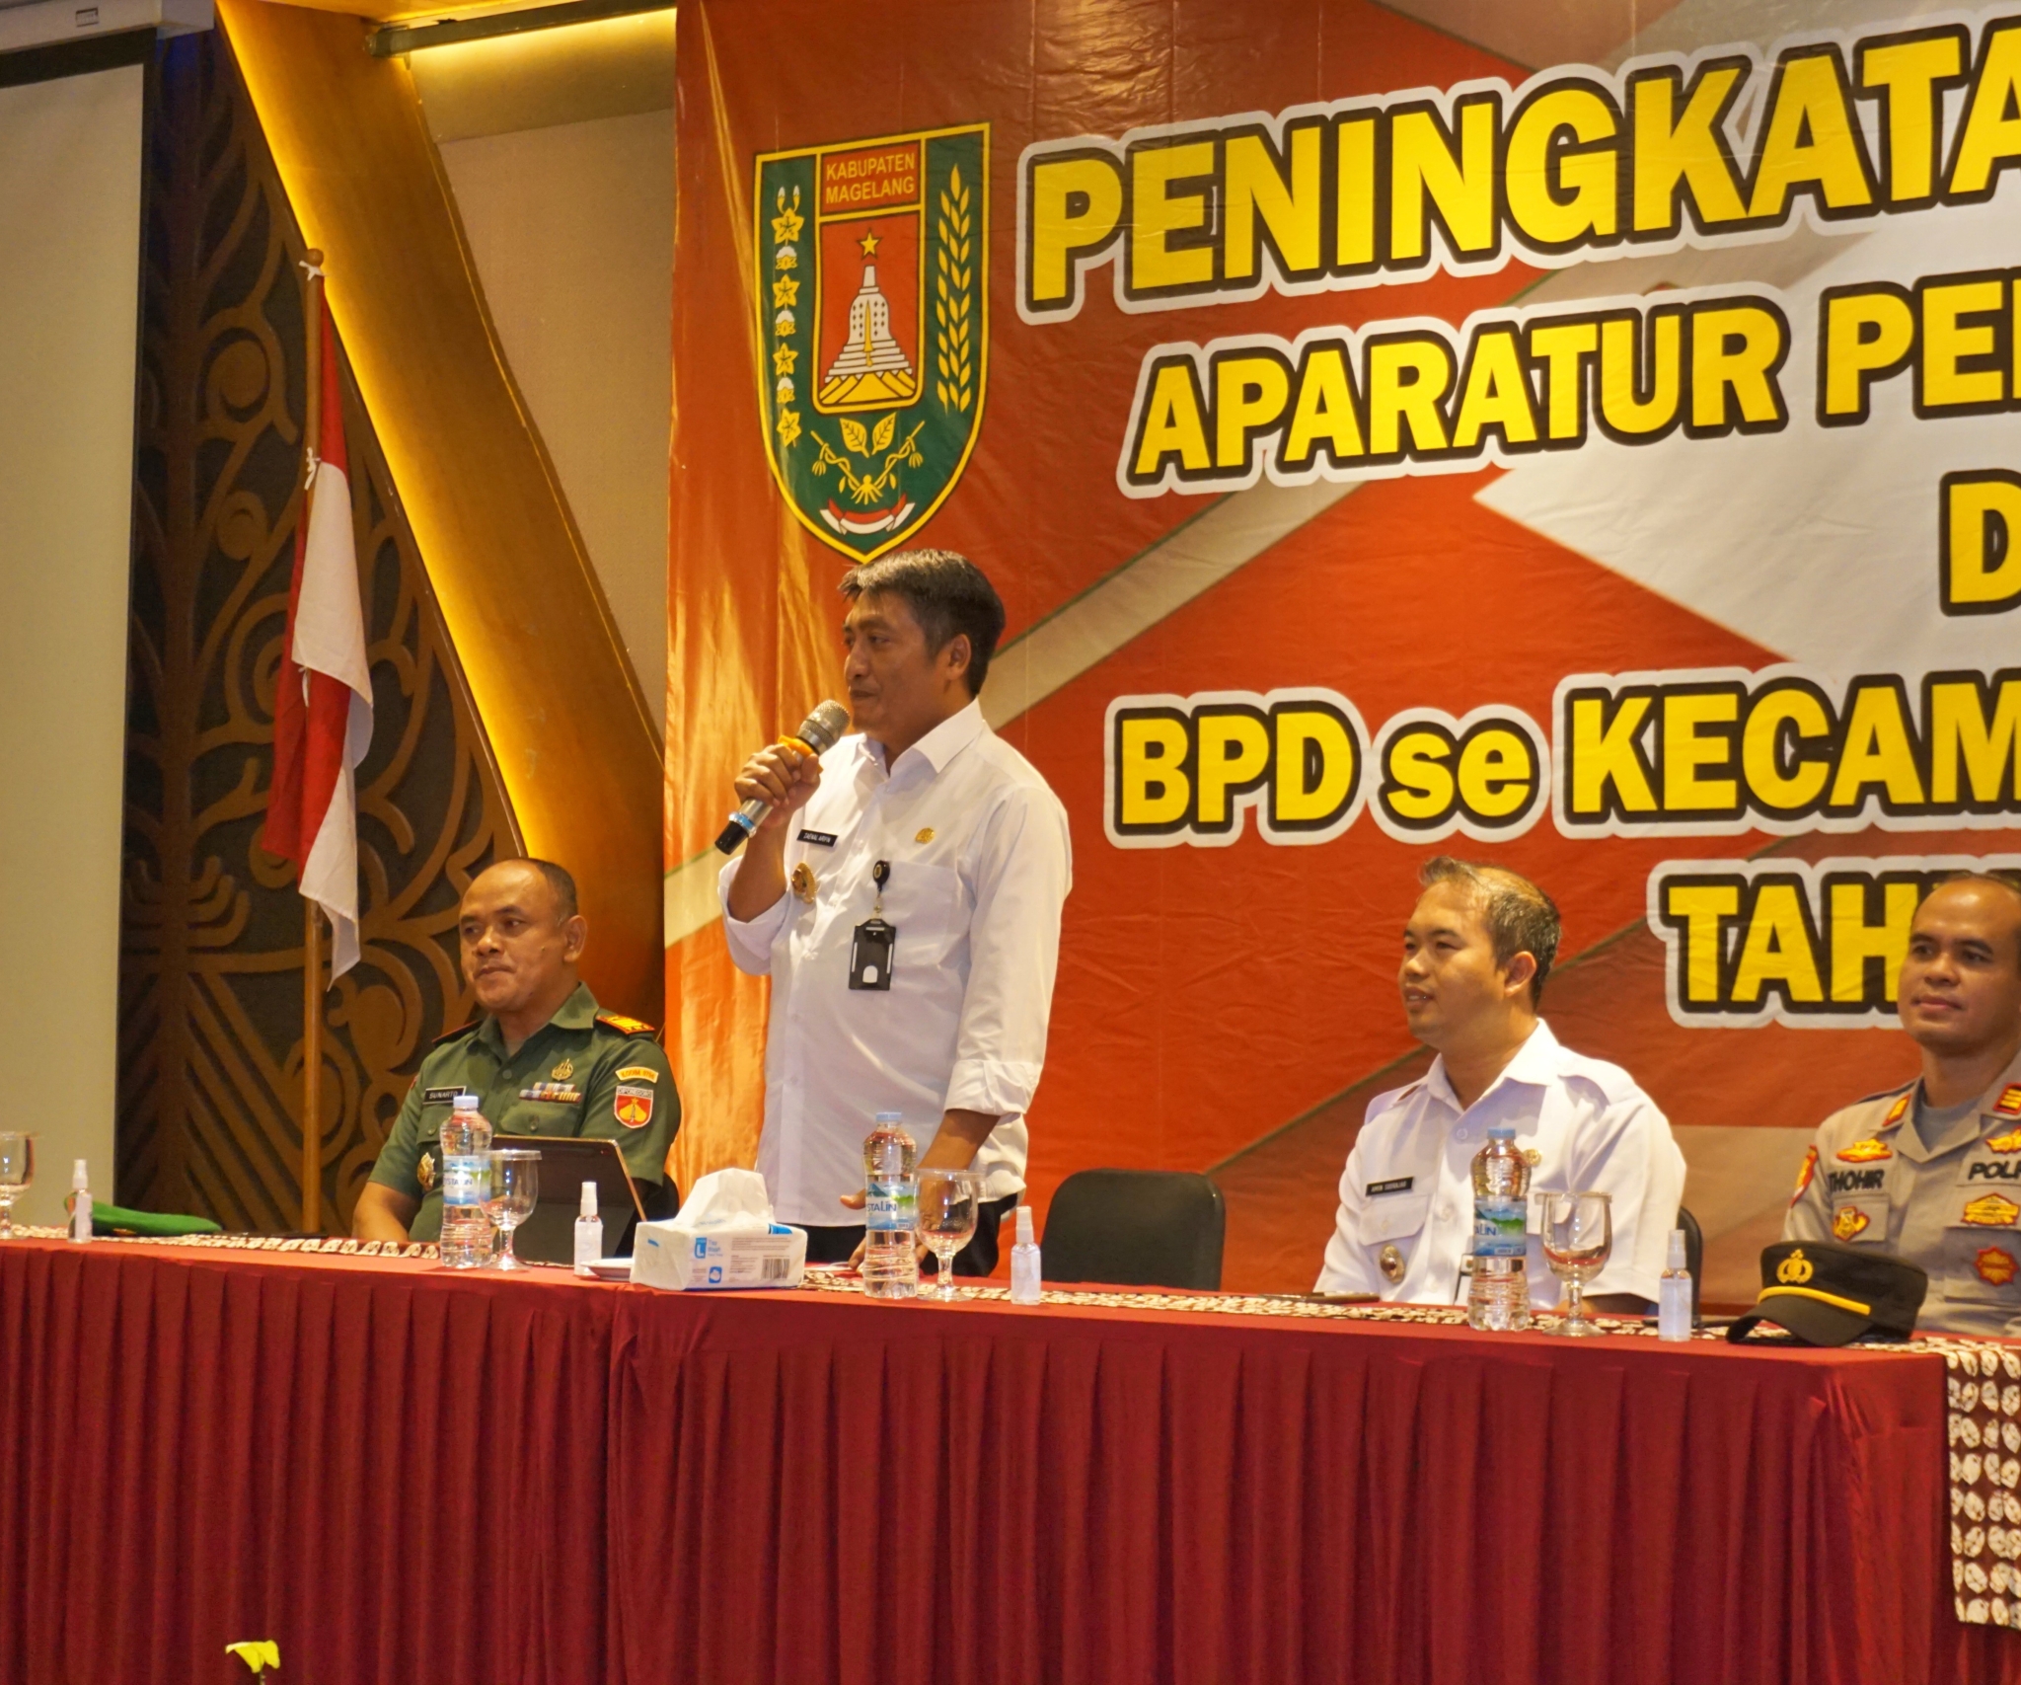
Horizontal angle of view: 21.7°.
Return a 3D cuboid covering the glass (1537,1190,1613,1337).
[{"bbox_3d":[0.626,0.467,5.840,0.081,0.157,0.081,1,-2,0],"label":"glass"}]

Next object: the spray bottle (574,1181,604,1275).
[{"bbox_3d":[-0.564,0.518,7.024,0.036,0.121,0.036,1,-2,0],"label":"spray bottle"}]

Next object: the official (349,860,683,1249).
[{"bbox_3d":[-0.861,0.683,7.875,0.540,1.330,0.750,-1,-3,43],"label":"official"}]

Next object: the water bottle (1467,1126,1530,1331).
[{"bbox_3d":[0.566,0.447,6.097,0.066,0.231,0.066,1,-2,0],"label":"water bottle"}]

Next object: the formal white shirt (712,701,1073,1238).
[{"bbox_3d":[-0.160,0.163,7.180,0.340,0.710,0.540,2,-3,-43],"label":"formal white shirt"}]

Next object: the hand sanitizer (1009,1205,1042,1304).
[{"bbox_3d":[0.019,0.498,6.340,0.036,0.118,0.036,1,-2,0],"label":"hand sanitizer"}]

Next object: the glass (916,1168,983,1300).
[{"bbox_3d":[-0.075,0.478,6.430,0.081,0.157,0.081,1,-2,0],"label":"glass"}]

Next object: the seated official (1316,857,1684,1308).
[{"bbox_3d":[0.500,0.672,6.686,0.560,1.321,0.780,-1,-3,42],"label":"seated official"}]

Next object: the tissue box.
[{"bbox_3d":[-0.364,0.525,6.652,0.185,0.072,0.115,2,-3,-36],"label":"tissue box"}]

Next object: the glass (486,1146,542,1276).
[{"bbox_3d":[-0.662,0.491,7.020,0.081,0.157,0.081,1,-2,0],"label":"glass"}]

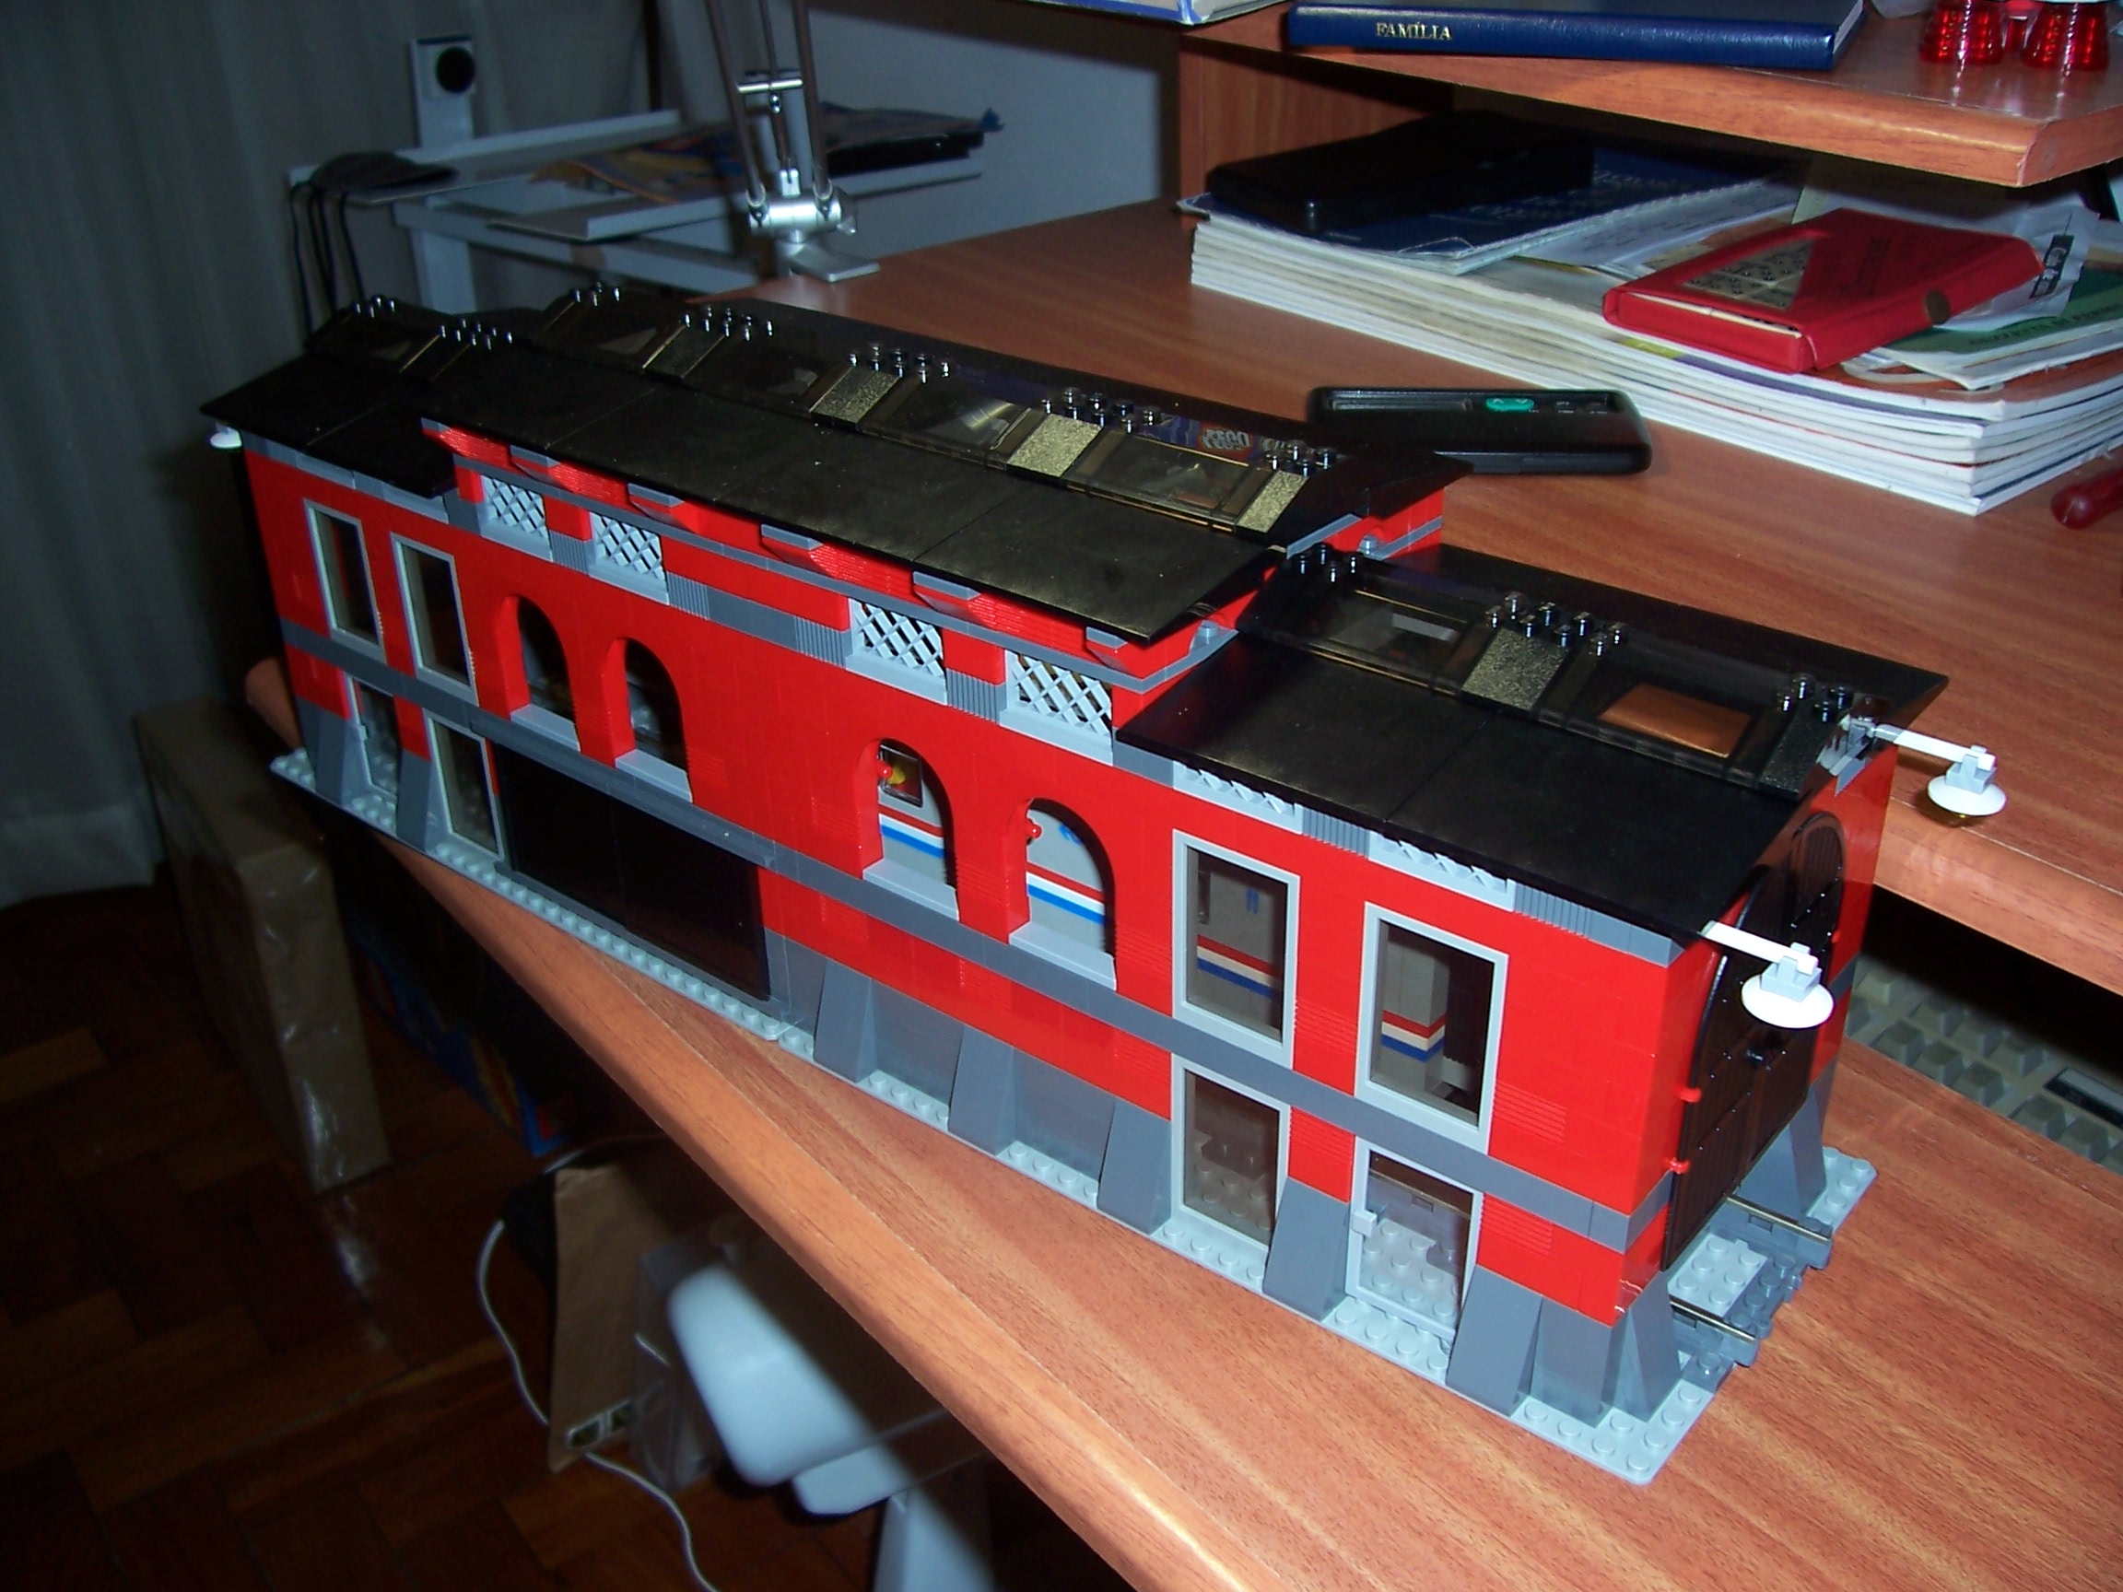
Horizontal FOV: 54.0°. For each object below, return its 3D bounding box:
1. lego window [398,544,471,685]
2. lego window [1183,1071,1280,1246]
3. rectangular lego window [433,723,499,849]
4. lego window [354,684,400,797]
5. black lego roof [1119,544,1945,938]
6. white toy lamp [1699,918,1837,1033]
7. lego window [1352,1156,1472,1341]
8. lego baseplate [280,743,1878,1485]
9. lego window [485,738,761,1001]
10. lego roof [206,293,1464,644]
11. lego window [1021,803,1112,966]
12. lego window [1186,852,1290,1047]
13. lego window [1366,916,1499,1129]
[{"bbox_3d":[-0.181,-0.054,0.613,0.029,0.043,0.007,21,36,35],"label":"lego window"},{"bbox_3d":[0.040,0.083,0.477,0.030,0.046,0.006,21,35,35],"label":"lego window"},{"bbox_3d":[-0.180,-0.004,0.640,0.029,0.043,0.007,21,36,35],"label":"rectangular lego window"},{"bbox_3d":[-0.217,-0.015,0.668,0.030,0.046,0.006,21,35,35],"label":"lego window"},{"bbox_3d":[0.103,-0.026,0.436,0.128,0.024,0.128,21,35,35],"label":"black lego roof"},{"bbox_3d":[0.125,0.031,0.373,0.028,0.015,0.016,21,35,35],"label":"white toy lamp"},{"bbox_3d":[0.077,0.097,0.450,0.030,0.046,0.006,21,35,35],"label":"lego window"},{"bbox_3d":[-0.037,0.041,0.605,0.512,0.004,0.128,21,36,35],"label":"lego baseplate"},{"bbox_3d":[-0.123,0.019,0.598,0.116,0.046,0.008,21,36,35],"label":"lego window"},{"bbox_3d":[-0.086,-0.107,0.569,0.376,0.045,0.128,21,35,35],"label":"lego roof"},{"bbox_3d":[0.002,0.019,0.478,0.032,0.043,0.007,21,35,35],"label":"lego window"},{"bbox_3d":[0.039,0.031,0.450,0.029,0.043,0.007,21,36,35],"label":"lego window"},{"bbox_3d":[0.076,0.046,0.422,0.029,0.043,0.007,21,36,35],"label":"lego window"}]

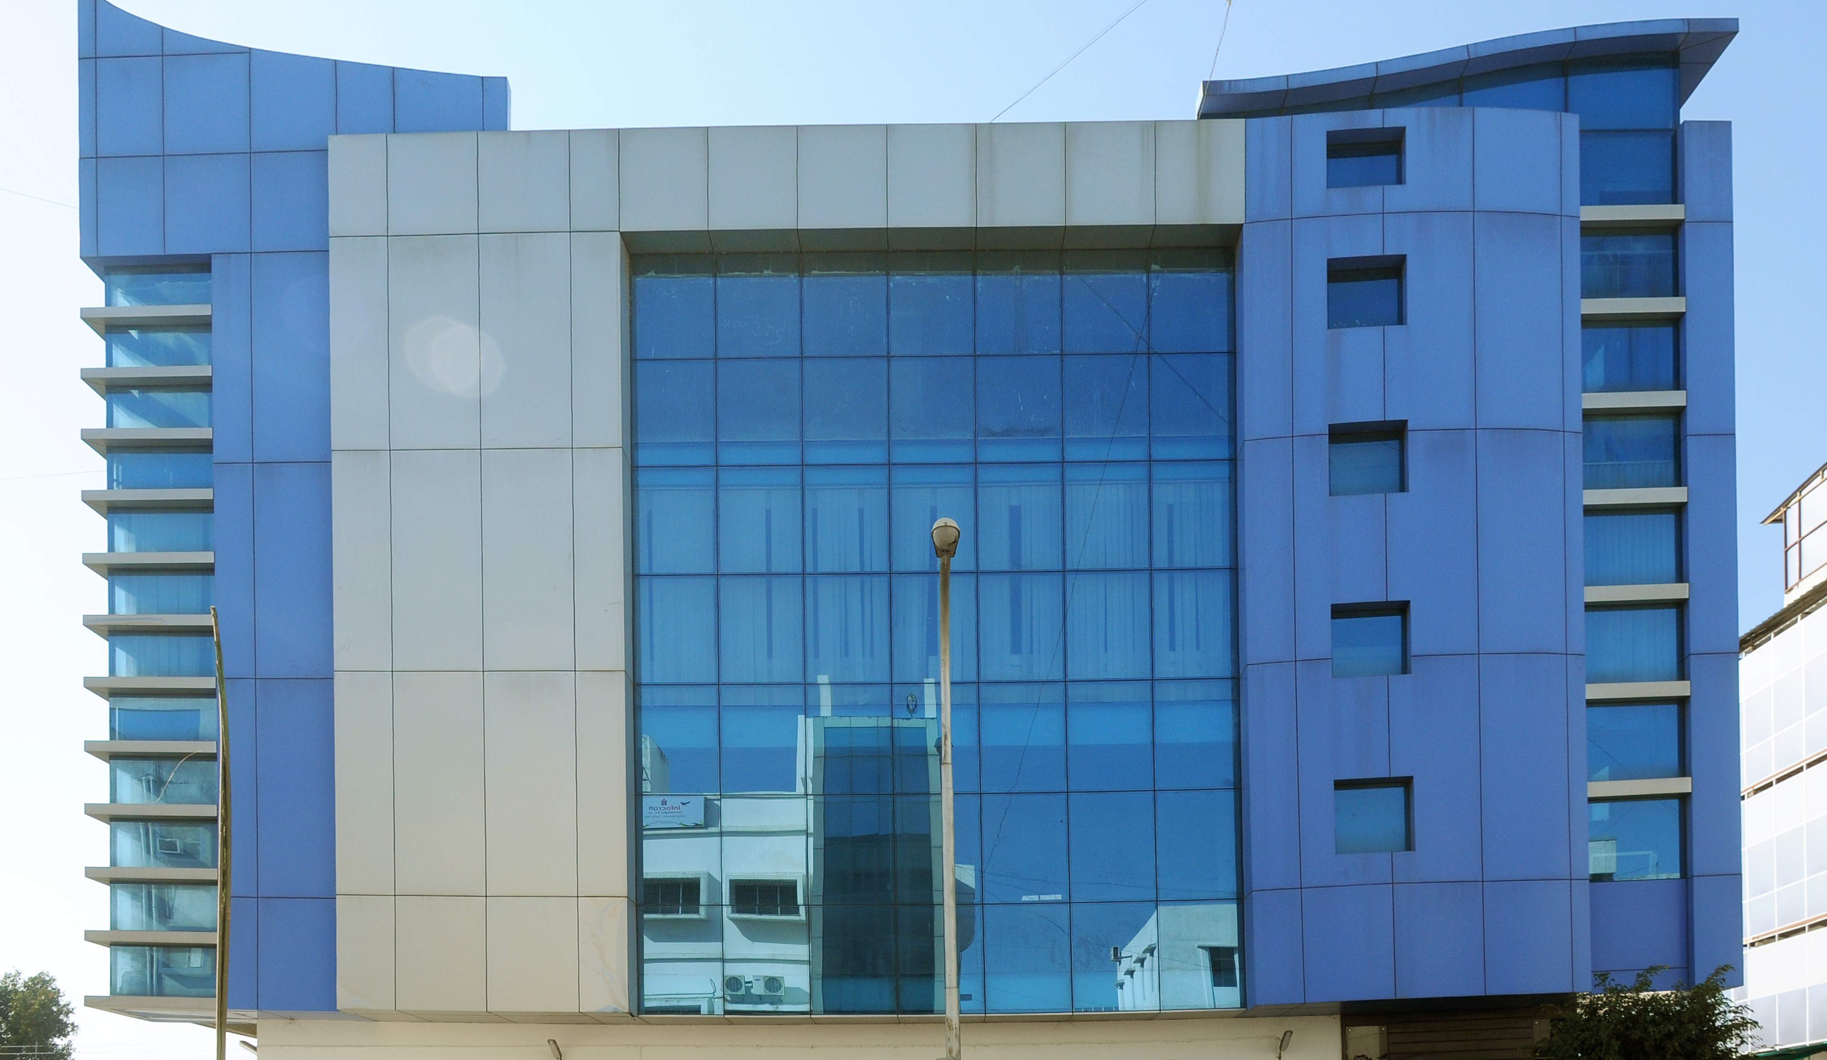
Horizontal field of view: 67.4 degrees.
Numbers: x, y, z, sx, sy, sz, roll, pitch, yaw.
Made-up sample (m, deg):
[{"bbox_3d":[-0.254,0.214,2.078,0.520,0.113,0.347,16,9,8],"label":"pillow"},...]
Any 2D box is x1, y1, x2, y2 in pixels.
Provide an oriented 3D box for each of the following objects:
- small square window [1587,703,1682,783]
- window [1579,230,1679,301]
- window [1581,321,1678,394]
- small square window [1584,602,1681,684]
[{"bbox_3d":[10.613,3.110,20.150,1.404,1.194,0.200,-1,0,1],"label":"small square window"},{"bbox_3d":[10.529,-3.909,20.150,1.446,1.069,0.200,-1,0,1],"label":"window"},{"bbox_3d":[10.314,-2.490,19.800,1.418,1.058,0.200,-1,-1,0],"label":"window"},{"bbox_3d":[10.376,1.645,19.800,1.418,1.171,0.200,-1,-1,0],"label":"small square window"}]

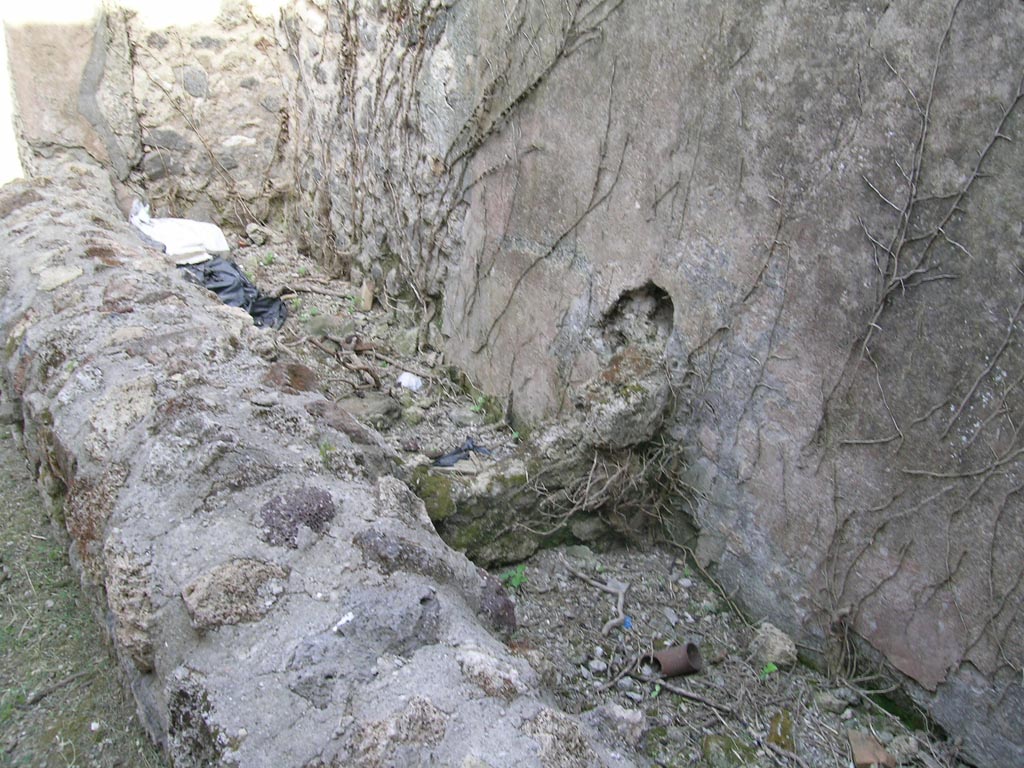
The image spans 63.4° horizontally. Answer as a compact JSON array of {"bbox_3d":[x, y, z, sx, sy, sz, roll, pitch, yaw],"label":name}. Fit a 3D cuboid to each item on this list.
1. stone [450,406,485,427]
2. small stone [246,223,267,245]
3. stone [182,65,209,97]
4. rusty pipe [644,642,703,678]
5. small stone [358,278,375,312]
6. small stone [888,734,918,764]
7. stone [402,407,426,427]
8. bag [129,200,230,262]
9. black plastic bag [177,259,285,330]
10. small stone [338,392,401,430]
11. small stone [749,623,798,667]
[{"bbox_3d":[-0.172,0.129,3.200,0.130,0.060,0.100,-1,20,-3],"label":"stone"},{"bbox_3d":[-1.893,-1.115,6.137,0.142,0.133,0.124,-6,20,-16],"label":"small stone"},{"bbox_3d":[-2.236,-2.137,5.851,0.179,0.226,0.122,-11,22,-28],"label":"stone"},{"bbox_3d":[0.423,0.723,2.168,0.135,0.074,0.074,-11,13,27],"label":"rusty pipe"},{"bbox_3d":[-0.801,-0.493,4.563,0.088,0.176,0.069,-3,20,-10],"label":"small stone"},{"bbox_3d":[0.898,0.838,1.899,0.068,0.052,0.055,11,22,29],"label":"small stone"},{"bbox_3d":[-0.382,0.126,3.209,0.085,0.060,0.075,-2,20,-7],"label":"stone"},{"bbox_3d":[-2.277,-1.027,5.688,0.646,0.304,0.475,-11,22,-28],"label":"bag"},{"bbox_3d":[-1.453,-0.455,4.307,0.436,0.233,0.776,-11,22,-28],"label":"black plastic bag"},{"bbox_3d":[-0.559,0.110,3.181,0.240,0.110,0.180,-4,20,-10],"label":"small stone"},{"bbox_3d":[0.699,0.701,2.221,0.120,0.095,0.100,7,21,19],"label":"small stone"}]

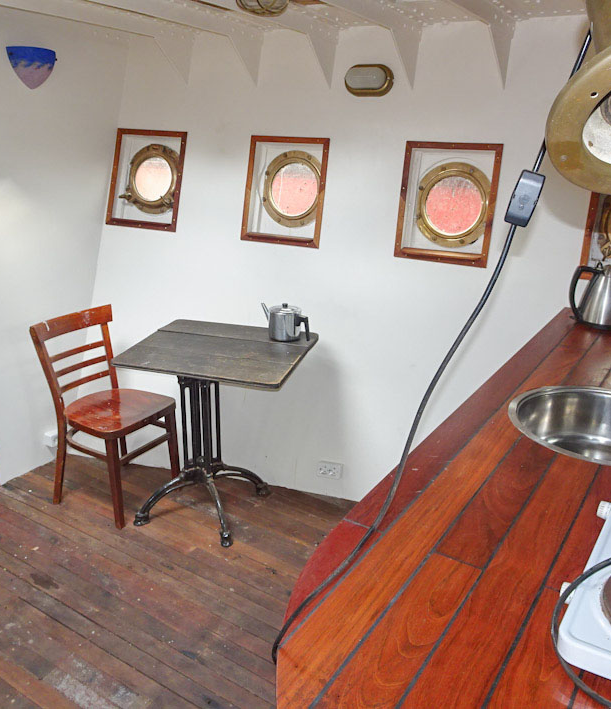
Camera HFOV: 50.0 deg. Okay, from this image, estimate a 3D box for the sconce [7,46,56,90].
[{"bbox_3d":[-1.051,-1.126,2.588,0.100,0.150,0.210,16,26,34],"label":"sconce"}]

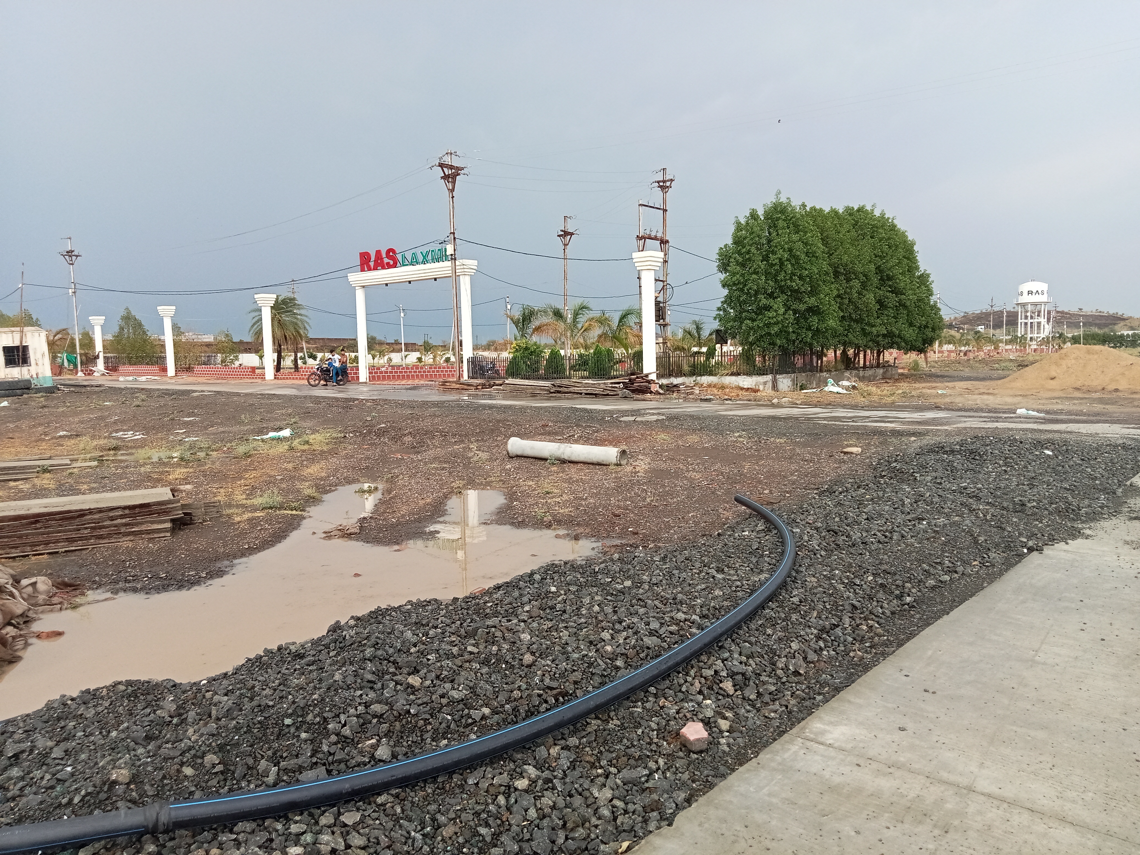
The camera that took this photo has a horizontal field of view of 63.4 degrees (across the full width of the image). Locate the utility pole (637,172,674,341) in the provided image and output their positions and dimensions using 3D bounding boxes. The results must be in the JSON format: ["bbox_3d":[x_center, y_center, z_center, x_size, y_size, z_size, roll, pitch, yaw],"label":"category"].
[{"bbox_3d":[3.741,-6.810,40.760,0.800,9.114,2.800,-5,6,-33],"label":"utility pole"}]

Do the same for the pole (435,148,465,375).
[{"bbox_3d":[-4.572,-6.313,36.768,1.100,9.286,0.900,3,7,40],"label":"pole"}]

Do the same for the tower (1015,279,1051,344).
[{"bbox_3d":[93.000,-23.138,185.000,7.147,12.865,7.200,2,6,27],"label":"tower"}]

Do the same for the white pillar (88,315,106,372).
[{"bbox_3d":[-36.260,-6.246,71.140,0.800,4.548,0.800,2,6,37],"label":"white pillar"}]

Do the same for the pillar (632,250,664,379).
[{"bbox_3d":[2.826,-3.856,32.692,0.800,4.743,0.800,2,6,34],"label":"pillar"}]

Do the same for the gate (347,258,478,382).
[{"bbox_3d":[-7.052,-4.533,41.021,8.270,5.100,0.800,3,7,42],"label":"gate"}]

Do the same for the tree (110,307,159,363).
[{"bbox_3d":[-34.039,-6.919,72.000,3.894,4.868,3.800,-4,6,-25],"label":"tree"}]

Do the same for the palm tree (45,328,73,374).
[{"bbox_3d":[-39.936,-5.914,71.664,2.500,3.586,2.500,-4,6,-29],"label":"palm tree"}]

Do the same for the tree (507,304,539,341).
[{"bbox_3d":[-2.130,-4.477,45.000,1.869,3.086,2.000,-1,5,-3],"label":"tree"}]

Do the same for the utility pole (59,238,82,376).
[{"bbox_3d":[-36.402,-8.850,67.891,1.600,10.154,0.900,-3,6,-20],"label":"utility pole"}]

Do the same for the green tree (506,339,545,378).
[{"bbox_3d":[-1.869,-2.863,38.896,1.600,1.742,1.500,-2,5,-3],"label":"green tree"}]

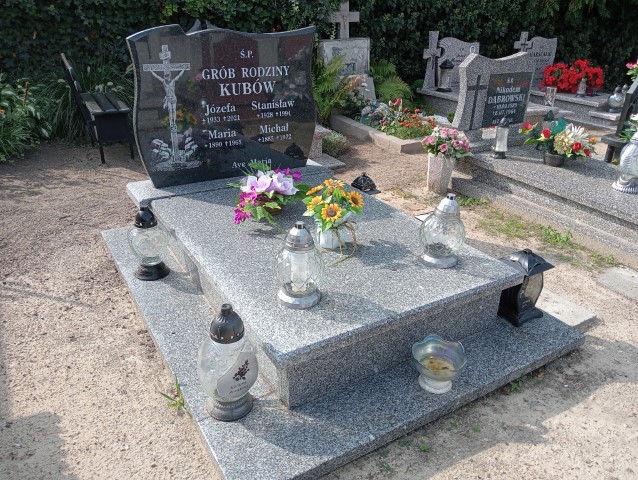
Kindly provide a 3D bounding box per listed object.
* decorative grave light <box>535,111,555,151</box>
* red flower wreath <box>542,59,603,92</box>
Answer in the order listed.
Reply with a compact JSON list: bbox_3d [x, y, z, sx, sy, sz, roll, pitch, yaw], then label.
[{"bbox_3d":[1.767,-0.860,4.014,0.103,0.293,0.103,-14,29,-27],"label":"decorative grave light"},{"bbox_3d":[3.334,-2.147,6.789,0.707,0.365,0.388,-13,28,-28],"label":"red flower wreath"}]

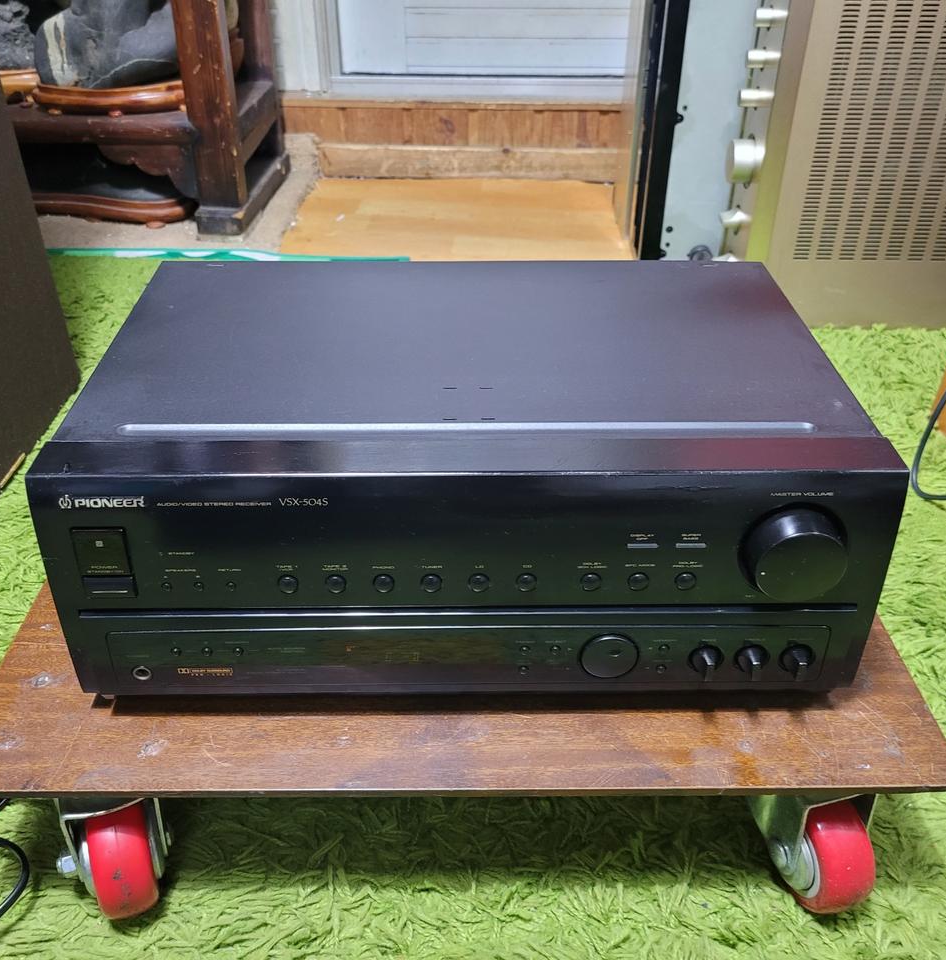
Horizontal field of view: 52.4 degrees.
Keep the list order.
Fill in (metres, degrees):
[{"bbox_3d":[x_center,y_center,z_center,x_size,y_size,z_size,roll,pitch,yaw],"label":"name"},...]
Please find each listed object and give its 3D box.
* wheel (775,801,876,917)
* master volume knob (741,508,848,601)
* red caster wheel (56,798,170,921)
[{"bbox_3d":[0.197,0.206,0.552,0.035,0.078,0.078,-10,35,-15],"label":"wheel"},{"bbox_3d":[0.160,0.039,0.474,0.049,0.049,0.018,0,34,-1],"label":"master volume knob"},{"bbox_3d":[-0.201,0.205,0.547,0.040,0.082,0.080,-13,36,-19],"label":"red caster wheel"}]

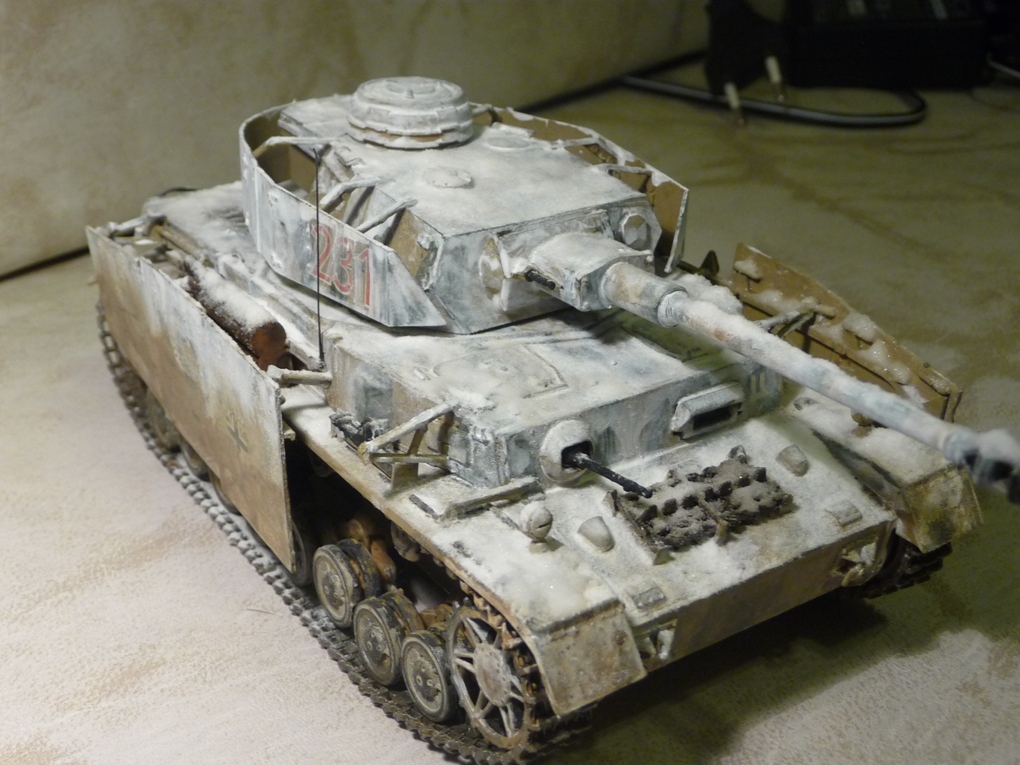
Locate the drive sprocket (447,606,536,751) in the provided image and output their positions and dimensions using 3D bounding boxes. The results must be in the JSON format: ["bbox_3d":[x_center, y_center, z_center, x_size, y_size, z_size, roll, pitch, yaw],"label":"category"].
[{"bbox_3d":[-0.001,0.039,0.182,0.006,0.021,0.021,-16,33,-32],"label":"drive sprocket"}]

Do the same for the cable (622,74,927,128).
[{"bbox_3d":[0.104,-0.110,0.516,0.122,0.006,0.048,2,28,-2],"label":"cable"}]

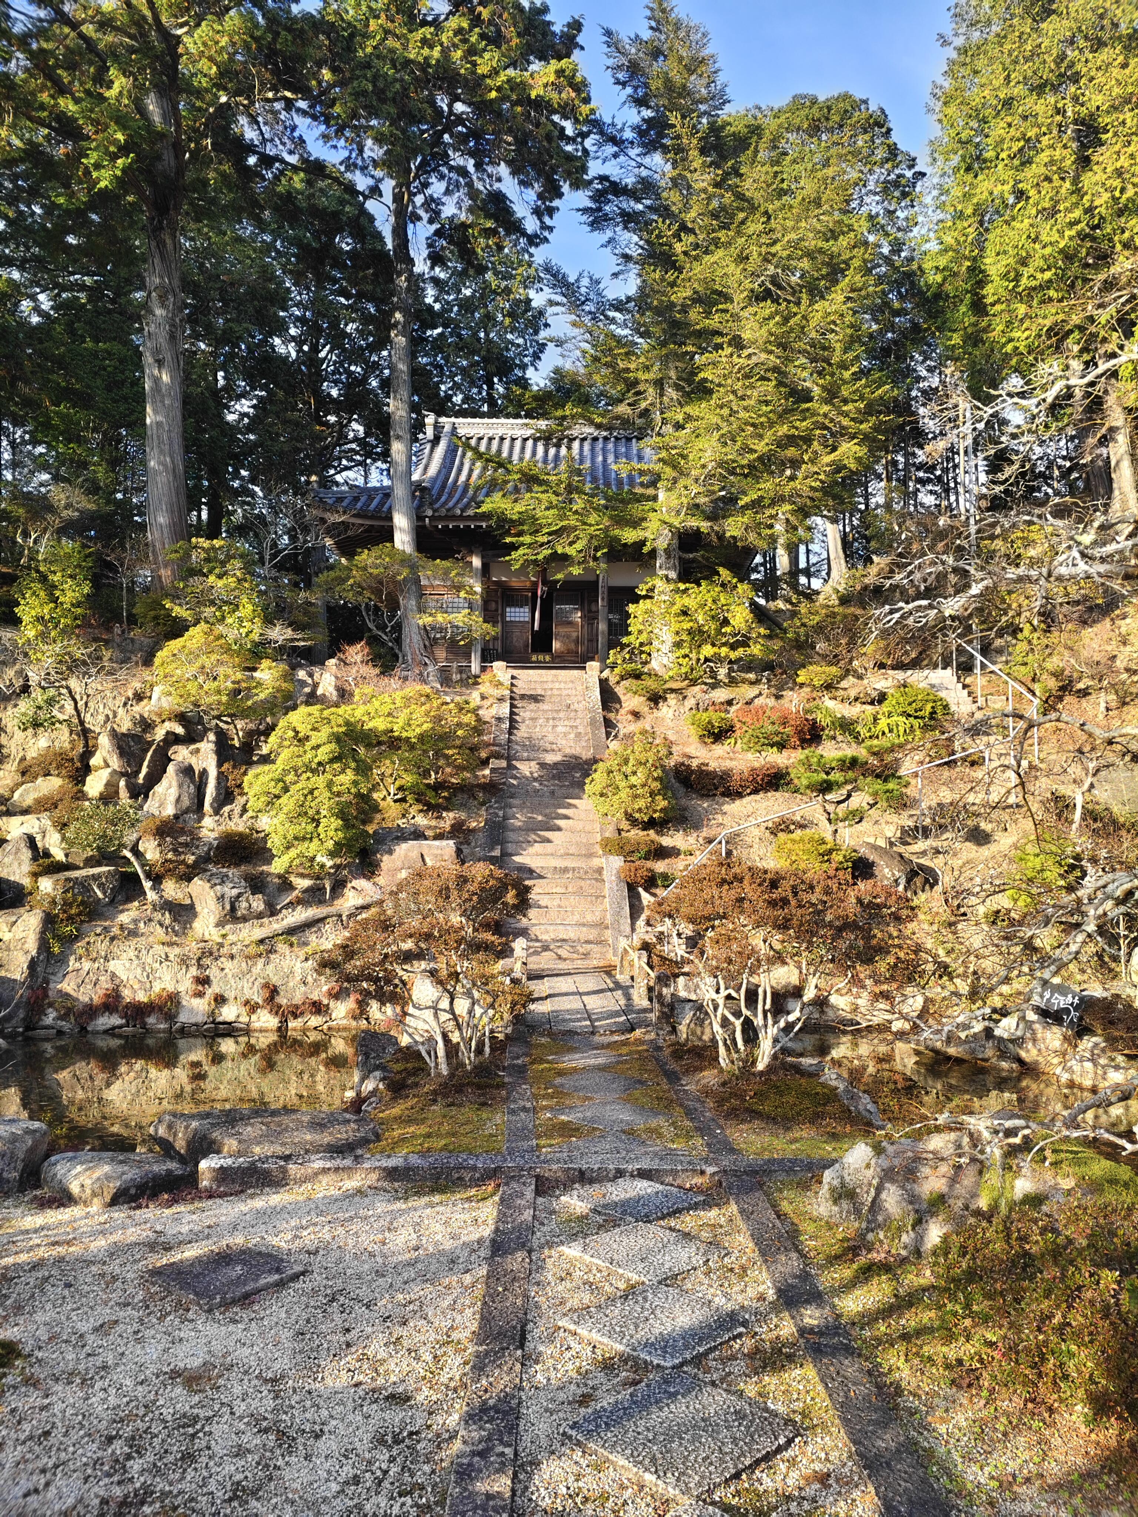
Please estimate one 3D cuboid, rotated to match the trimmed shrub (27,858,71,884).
[{"bbox_3d":[-6.066,1.304,13.300,0.480,0.330,0.480,0,-4,-3],"label":"trimmed shrub"}]

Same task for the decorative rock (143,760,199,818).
[{"bbox_3d":[-5.941,0.451,17.000,0.825,0.878,0.600,0,-1,0],"label":"decorative rock"}]

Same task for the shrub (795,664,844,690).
[{"bbox_3d":[5.048,-1.639,23.000,0.973,0.522,0.900,0,-1,0],"label":"shrub"}]

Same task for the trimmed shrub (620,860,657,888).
[{"bbox_3d":[0.817,1.366,13.500,0.440,0.337,0.450,0,-4,-3],"label":"trimmed shrub"}]

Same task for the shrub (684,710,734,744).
[{"bbox_3d":[2.635,-0.584,21.200,0.919,0.612,0.850,0,-1,0],"label":"shrub"}]

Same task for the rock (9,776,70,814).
[{"bbox_3d":[-7.007,0.493,15.100,0.820,0.500,0.650,0,-4,-3],"label":"rock"}]

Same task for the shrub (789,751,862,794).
[{"bbox_3d":[3.295,0.192,14.700,0.959,0.566,0.800,0,-4,-3],"label":"shrub"}]

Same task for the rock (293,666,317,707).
[{"bbox_3d":[-5.103,-1.396,22.000,0.478,0.752,0.500,0,-1,0],"label":"rock"}]

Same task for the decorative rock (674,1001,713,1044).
[{"bbox_3d":[0.972,2.064,8.900,0.310,0.340,0.330,0,-5,0],"label":"decorative rock"}]

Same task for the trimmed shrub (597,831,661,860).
[{"bbox_3d":[0.788,1.147,15.000,0.830,0.370,0.750,0,-5,0],"label":"trimmed shrub"}]

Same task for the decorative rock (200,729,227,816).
[{"bbox_3d":[-5.367,0.206,17.200,0.409,1.316,0.500,0,-1,0],"label":"decorative rock"}]

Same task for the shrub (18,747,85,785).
[{"bbox_3d":[-7.120,0.106,15.700,0.840,0.539,0.800,0,-4,-3],"label":"shrub"}]

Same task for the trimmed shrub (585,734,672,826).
[{"bbox_3d":[0.972,0.346,18.500,1.402,1.459,1.400,0,-1,0],"label":"trimmed shrub"}]

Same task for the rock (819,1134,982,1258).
[{"bbox_3d":[1.675,2.100,5.750,0.830,0.430,0.700,0,-1,0],"label":"rock"}]

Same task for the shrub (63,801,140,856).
[{"bbox_3d":[-5.827,0.871,14.200,0.930,0.680,0.880,0,-5,0],"label":"shrub"}]

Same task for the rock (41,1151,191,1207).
[{"bbox_3d":[-2.016,1.880,5.120,0.630,0.180,0.440,0,-4,-3],"label":"rock"}]

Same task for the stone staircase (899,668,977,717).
[{"bbox_3d":[6.260,-1.117,19.700,1.150,0.950,1.400,0,-5,0],"label":"stone staircase"}]

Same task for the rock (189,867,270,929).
[{"bbox_3d":[-3.841,1.565,12.900,0.850,0.660,0.750,0,-4,-3],"label":"rock"}]

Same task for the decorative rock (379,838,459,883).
[{"bbox_3d":[-2.118,1.465,16.100,1.128,0.664,0.750,0,-1,0],"label":"decorative rock"}]

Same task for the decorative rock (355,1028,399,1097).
[{"bbox_3d":[-1.449,2.294,8.600,0.330,0.510,0.400,0,-5,0],"label":"decorative rock"}]

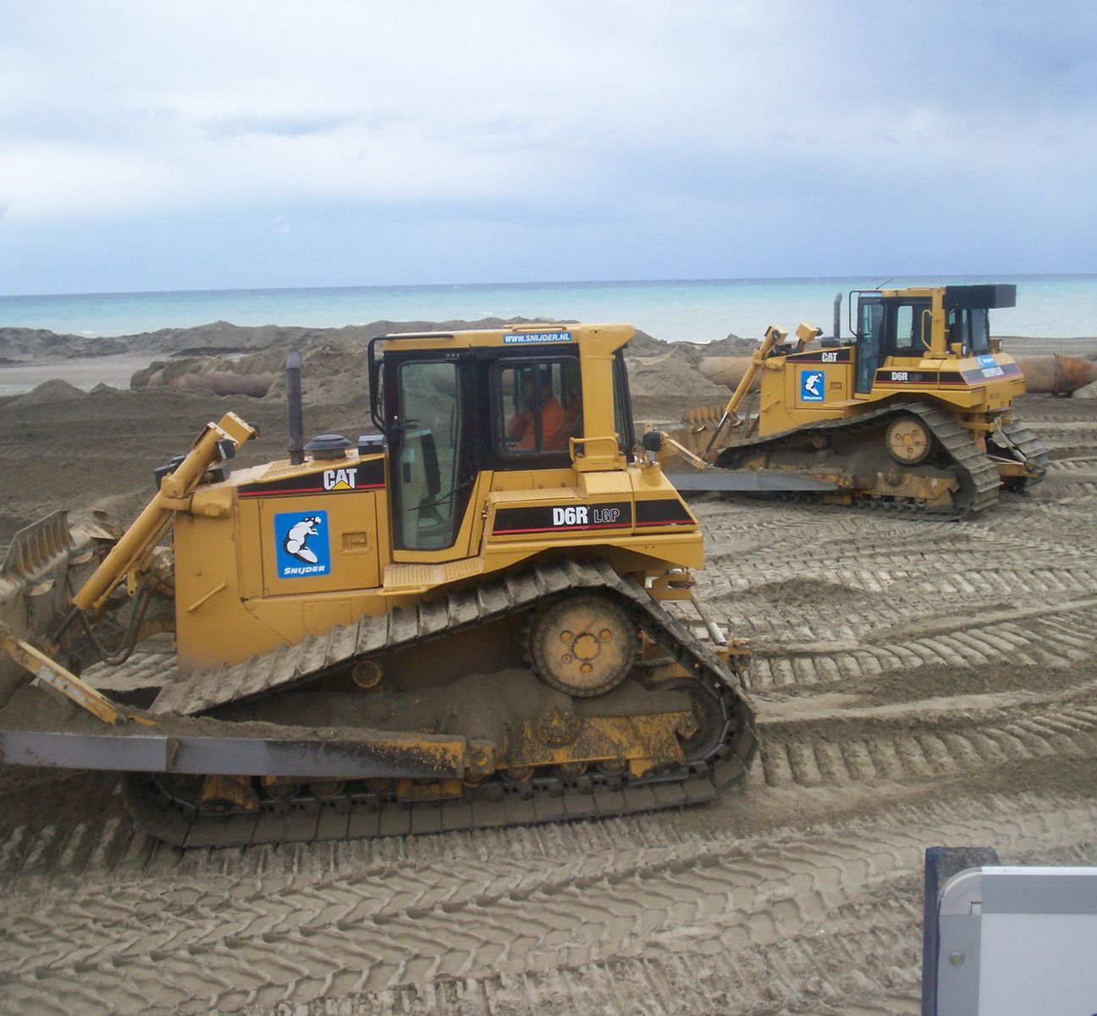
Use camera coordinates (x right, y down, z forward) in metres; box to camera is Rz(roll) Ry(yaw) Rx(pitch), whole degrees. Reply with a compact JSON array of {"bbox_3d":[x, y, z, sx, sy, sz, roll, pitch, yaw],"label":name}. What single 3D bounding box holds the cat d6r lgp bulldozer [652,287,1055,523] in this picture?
[{"bbox_3d":[4.726,-1.689,21.215,5.500,3.220,4.060,4,10,36],"label":"cat d6r lgp bulldozer"}]

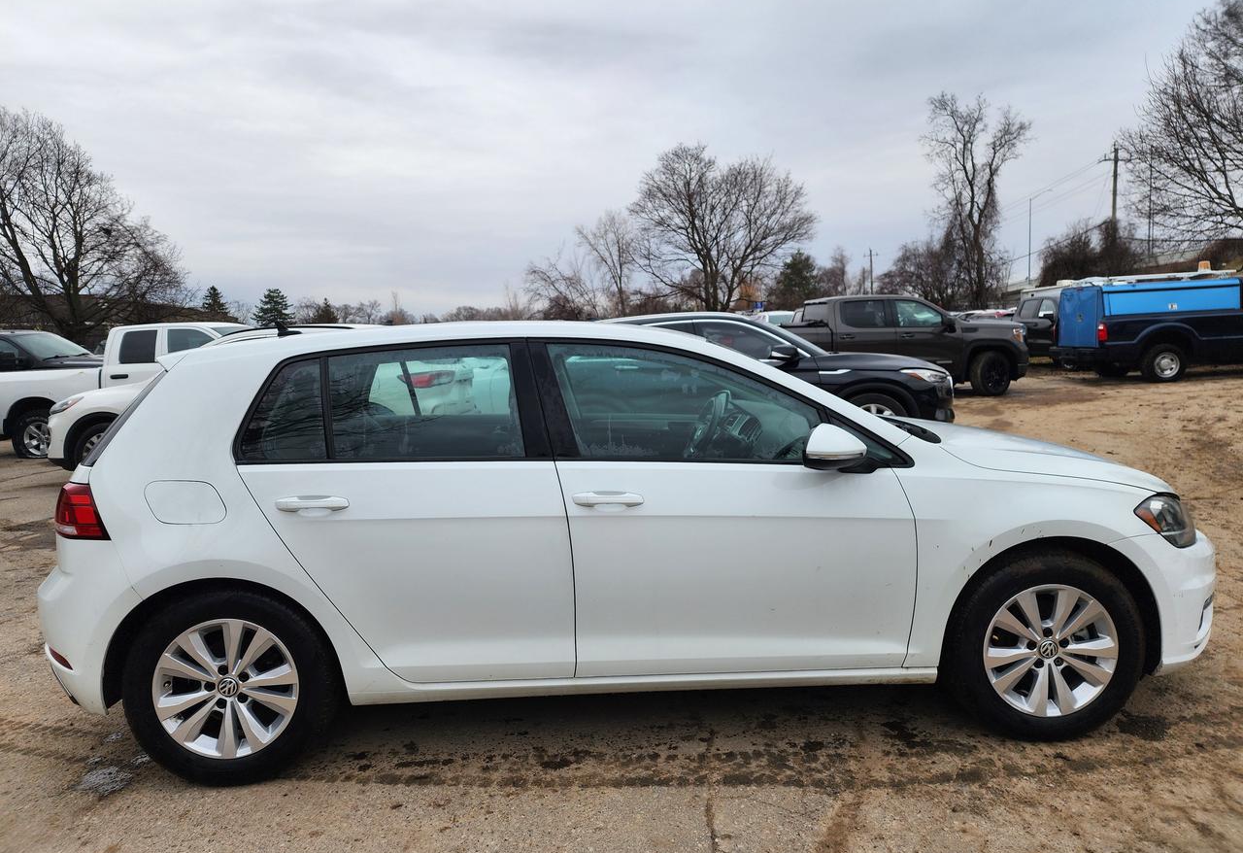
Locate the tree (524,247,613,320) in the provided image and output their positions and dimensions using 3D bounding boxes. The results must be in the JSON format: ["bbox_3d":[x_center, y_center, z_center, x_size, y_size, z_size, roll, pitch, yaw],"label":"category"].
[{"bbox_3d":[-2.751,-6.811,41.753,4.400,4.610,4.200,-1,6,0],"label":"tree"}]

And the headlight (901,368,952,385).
[{"bbox_3d":[3.131,-0.518,8.550,0.500,0.170,0.450,-1,6,7],"label":"headlight"}]

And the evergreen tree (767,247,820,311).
[{"bbox_3d":[14.272,-10.202,68.000,4.800,8.939,4.800,-2,6,0],"label":"evergreen tree"}]

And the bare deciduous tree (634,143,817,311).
[{"bbox_3d":[5.898,-9.999,48.000,10.400,12.906,10.400,-2,6,0],"label":"bare deciduous tree"}]

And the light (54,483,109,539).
[{"bbox_3d":[-1.719,0.263,2.611,0.290,0.180,0.260,-2,5,-3],"label":"light"}]

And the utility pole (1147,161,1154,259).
[{"bbox_3d":[48.225,-19.771,75.456,0.250,9.800,0.250,2,6,32],"label":"utility pole"}]

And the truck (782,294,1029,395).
[{"bbox_3d":[4.761,-1.564,15.916,5.880,1.920,2.080,-1,6,1],"label":"truck"}]

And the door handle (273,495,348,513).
[{"bbox_3d":[-0.935,0.236,2.497,0.225,0.047,0.055,-2,5,-3],"label":"door handle"}]

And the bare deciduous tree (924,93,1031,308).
[{"bbox_3d":[17.335,-9.798,40.594,5.268,12.775,4.741,1,6,23],"label":"bare deciduous tree"}]

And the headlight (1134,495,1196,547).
[{"bbox_3d":[1.869,0.312,2.896,0.450,0.200,0.420,-2,6,-3],"label":"headlight"}]

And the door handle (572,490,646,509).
[{"bbox_3d":[-0.040,0.222,2.513,0.222,0.050,0.055,-2,6,-3],"label":"door handle"}]

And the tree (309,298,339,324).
[{"bbox_3d":[-37.840,-12.094,105.000,4.300,8.281,4.300,-2,6,0],"label":"tree"}]

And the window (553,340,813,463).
[{"bbox_3d":[0.189,-0.085,2.643,0.850,0.440,0.075,-2,-21,-3],"label":"window"}]

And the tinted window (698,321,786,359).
[{"bbox_3d":[1.284,-0.884,8.500,1.000,0.430,0.050,-2,-18,-3],"label":"tinted window"}]

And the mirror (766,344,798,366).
[{"bbox_3d":[1.636,-0.729,8.380,0.250,0.195,0.240,-2,6,-3],"label":"mirror"}]

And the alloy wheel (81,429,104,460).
[{"bbox_3d":[-5.409,0.285,8.700,0.470,0.470,0.200,-2,6,-3],"label":"alloy wheel"}]

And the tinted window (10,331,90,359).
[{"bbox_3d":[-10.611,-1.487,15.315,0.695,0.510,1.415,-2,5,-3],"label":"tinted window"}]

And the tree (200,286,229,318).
[{"bbox_3d":[-46.746,-11.492,95.000,4.800,9.520,4.800,-2,6,0],"label":"tree"}]

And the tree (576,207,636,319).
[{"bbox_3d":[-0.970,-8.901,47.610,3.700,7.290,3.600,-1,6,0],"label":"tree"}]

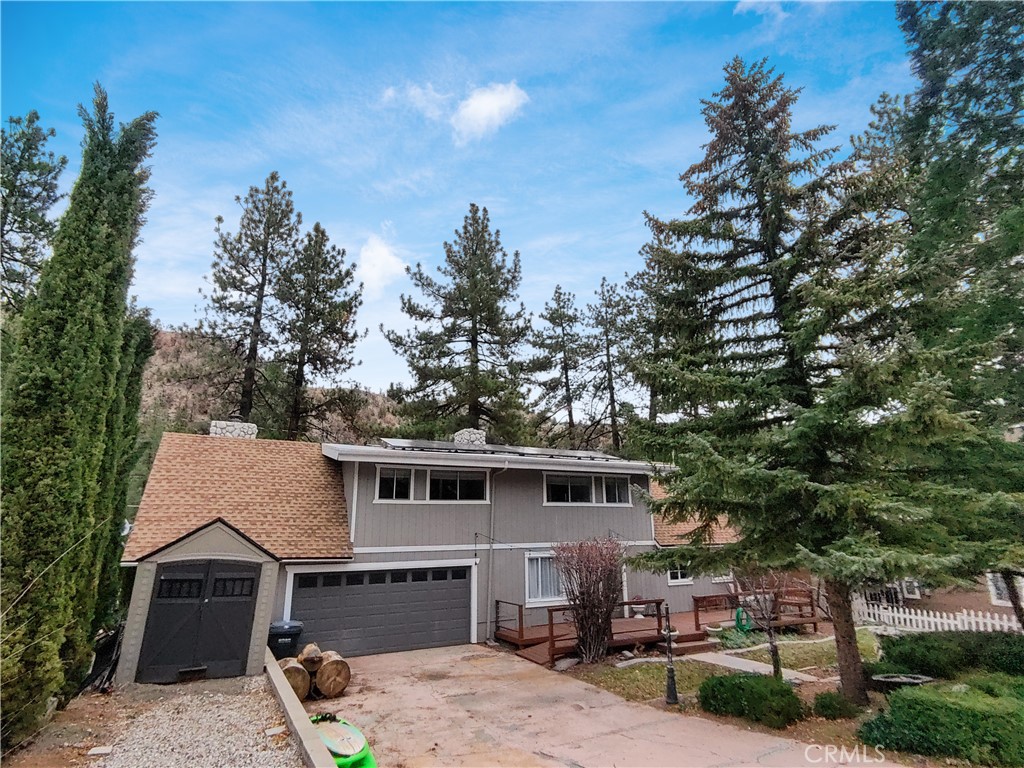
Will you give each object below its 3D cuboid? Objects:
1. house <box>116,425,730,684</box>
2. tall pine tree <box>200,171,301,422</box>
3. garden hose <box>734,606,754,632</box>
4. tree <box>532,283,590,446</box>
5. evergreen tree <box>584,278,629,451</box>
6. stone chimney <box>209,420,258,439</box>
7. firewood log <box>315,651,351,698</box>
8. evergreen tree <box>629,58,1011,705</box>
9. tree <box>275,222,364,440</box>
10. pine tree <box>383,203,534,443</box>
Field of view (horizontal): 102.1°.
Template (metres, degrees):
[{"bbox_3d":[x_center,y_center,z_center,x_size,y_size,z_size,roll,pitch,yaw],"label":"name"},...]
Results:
[{"bbox_3d":[-1.615,5.334,15.866,18.700,6.300,8.200,6,-15,-18],"label":"house"},{"bbox_3d":[-13.602,-1.524,21.371,5.000,21.960,5.000,6,-15,-18],"label":"tall pine tree"},{"bbox_3d":[7.299,7.393,13.000,0.580,0.780,0.300,6,-15,-18],"label":"garden hose"},{"bbox_3d":[4.095,1.944,31.244,4.500,20.680,4.500,6,-15,-18],"label":"tree"},{"bbox_3d":[7.231,1.683,30.189,4.600,20.740,4.600,6,-15,-18],"label":"evergreen tree"},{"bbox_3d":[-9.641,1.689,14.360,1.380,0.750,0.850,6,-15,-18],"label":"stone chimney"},{"bbox_3d":[-3.749,6.000,8.520,0.640,0.640,0.460,13,-19,-39],"label":"firewood log"},{"bbox_3d":[7.065,-1.627,10.302,6.800,16.400,6.800,6,-15,-18],"label":"evergreen tree"},{"bbox_3d":[-11.322,-0.039,21.823,4.900,19.370,4.900,6,-15,-18],"label":"tree"},{"bbox_3d":[-2.486,-1.034,25.428,8.800,23.350,8.800,6,-15,-18],"label":"pine tree"}]

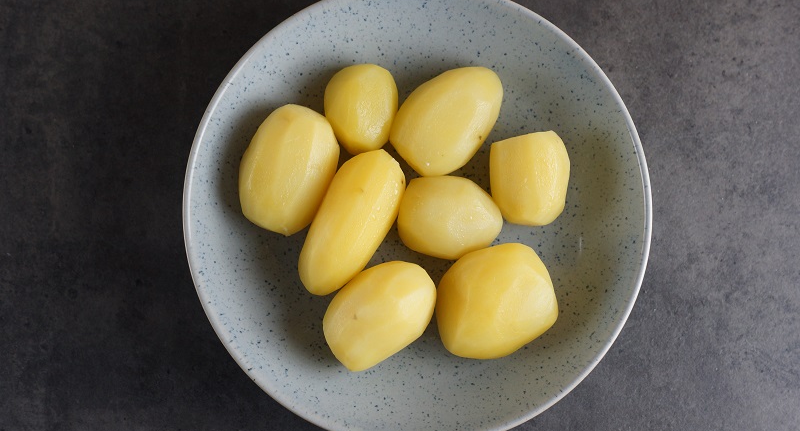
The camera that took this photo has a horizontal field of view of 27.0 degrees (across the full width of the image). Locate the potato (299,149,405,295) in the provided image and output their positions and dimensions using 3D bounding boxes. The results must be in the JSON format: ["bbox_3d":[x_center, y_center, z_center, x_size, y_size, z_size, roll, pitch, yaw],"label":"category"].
[{"bbox_3d":[-0.026,0.005,0.915,0.039,0.036,0.087,29,89,1],"label":"potato"}]

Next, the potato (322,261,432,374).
[{"bbox_3d":[-0.011,0.052,0.915,0.066,0.040,0.046,-35,89,-1],"label":"potato"}]

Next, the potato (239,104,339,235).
[{"bbox_3d":[-0.061,-0.026,0.911,0.050,0.044,0.069,27,89,1],"label":"potato"}]

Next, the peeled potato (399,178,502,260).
[{"bbox_3d":[0.028,0.001,0.917,0.057,0.041,0.045,10,89,0],"label":"peeled potato"}]

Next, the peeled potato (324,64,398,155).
[{"bbox_3d":[-0.021,-0.058,0.915,0.040,0.038,0.048,-10,89,0],"label":"peeled potato"}]

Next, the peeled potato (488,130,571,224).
[{"bbox_3d":[0.072,-0.018,0.913,0.045,0.043,0.050,-12,89,0],"label":"peeled potato"}]

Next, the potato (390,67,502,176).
[{"bbox_3d":[0.028,-0.053,0.911,0.047,0.040,0.069,39,89,1],"label":"potato"}]

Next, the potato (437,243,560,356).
[{"bbox_3d":[0.051,0.047,0.911,0.066,0.049,0.058,-24,89,0],"label":"potato"}]

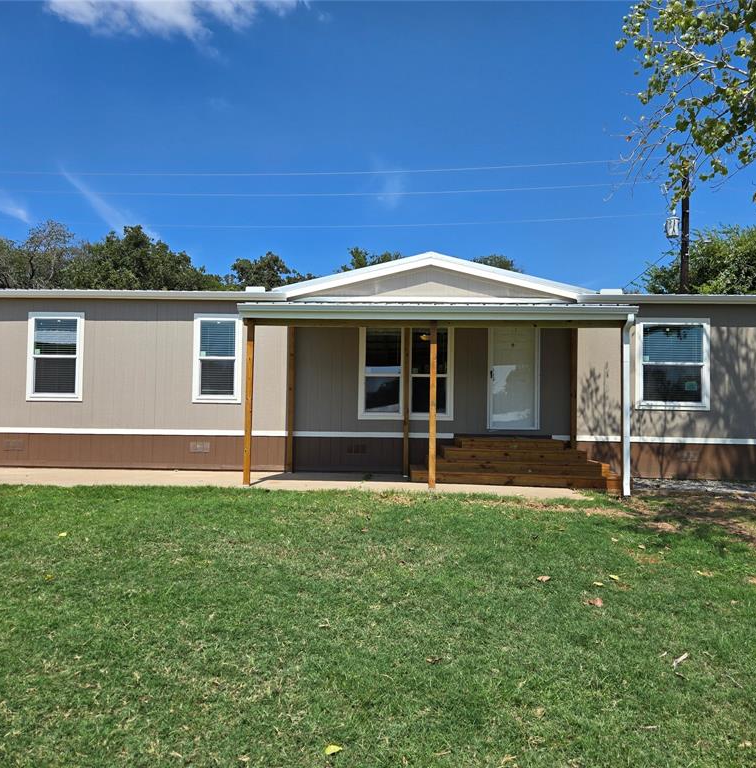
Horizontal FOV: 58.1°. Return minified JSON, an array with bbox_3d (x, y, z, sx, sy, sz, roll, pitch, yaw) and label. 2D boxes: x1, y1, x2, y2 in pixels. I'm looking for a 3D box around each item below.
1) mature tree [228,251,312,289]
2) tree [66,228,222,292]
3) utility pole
[{"bbox_3d":[-6.602,-2.946,43.144,6.600,10.976,6.600,1,-2,2],"label":"mature tree"},{"bbox_3d":[-13.259,-3.359,39.150,9.000,11.332,8.800,1,-2,2],"label":"tree"},{"bbox_3d":[10.324,-2.582,22.917,0.300,9.408,0.300,1,-2,2],"label":"utility pole"}]

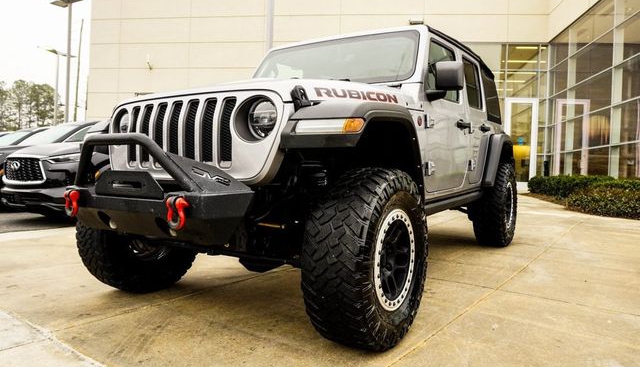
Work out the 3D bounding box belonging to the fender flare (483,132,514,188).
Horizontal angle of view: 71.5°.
[{"bbox_3d":[1.889,-0.257,4.752,0.165,0.530,1.080,1,3,33],"label":"fender flare"}]

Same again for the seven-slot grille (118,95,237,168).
[{"bbox_3d":[-0.723,-0.242,2.300,0.840,0.340,0.100,1,3,33],"label":"seven-slot grille"}]

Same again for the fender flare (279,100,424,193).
[{"bbox_3d":[0.218,-0.145,2.262,0.290,0.525,1.120,1,3,33],"label":"fender flare"}]

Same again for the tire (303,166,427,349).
[{"bbox_3d":[0.260,0.357,2.214,0.315,0.866,0.881,1,3,33],"label":"tire"}]

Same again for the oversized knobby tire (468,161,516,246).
[{"bbox_3d":[1.879,0.226,4.746,0.315,0.866,0.881,1,3,33],"label":"oversized knobby tire"}]

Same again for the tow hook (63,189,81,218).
[{"bbox_3d":[-1.244,0.100,2.211,0.106,0.146,0.070,1,3,33],"label":"tow hook"}]

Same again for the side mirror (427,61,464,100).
[{"bbox_3d":[0.828,-0.661,2.926,0.235,0.225,0.140,1,3,33],"label":"side mirror"}]

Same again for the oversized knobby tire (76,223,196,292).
[{"bbox_3d":[-1.234,0.323,3.167,0.315,0.866,0.881,1,3,33],"label":"oversized knobby tire"}]

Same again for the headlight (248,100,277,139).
[{"bbox_3d":[-0.228,-0.282,2.006,0.180,0.180,0.100,1,3,33],"label":"headlight"}]

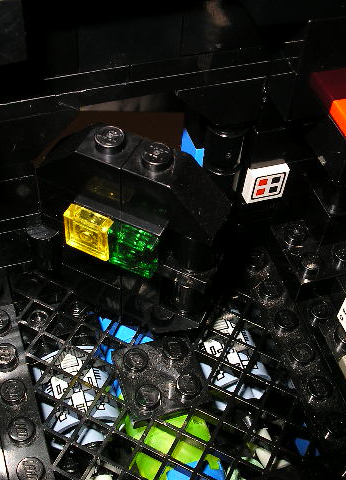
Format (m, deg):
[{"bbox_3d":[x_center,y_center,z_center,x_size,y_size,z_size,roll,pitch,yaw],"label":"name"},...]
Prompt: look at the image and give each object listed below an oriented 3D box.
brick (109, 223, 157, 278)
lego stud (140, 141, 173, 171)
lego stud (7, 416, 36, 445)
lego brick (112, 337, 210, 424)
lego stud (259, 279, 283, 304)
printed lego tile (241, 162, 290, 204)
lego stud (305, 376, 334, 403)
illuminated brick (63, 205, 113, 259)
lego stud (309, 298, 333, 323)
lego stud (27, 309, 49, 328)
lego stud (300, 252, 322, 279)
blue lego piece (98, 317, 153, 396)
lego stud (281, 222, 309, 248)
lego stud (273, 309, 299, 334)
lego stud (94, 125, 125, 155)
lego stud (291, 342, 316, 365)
[{"bbox_3d":[-0.006,0.002,0.114,0.008,0.008,0.003,21,54,12],"label":"brick"},{"bbox_3d":[-0.002,-0.013,0.104,0.005,0.002,0.005,2,52,-3],"label":"lego stud"},{"bbox_3d":[-0.027,0.034,0.123,0.005,0.002,0.005,2,52,-3],"label":"lego stud"},{"bbox_3d":[-0.002,0.027,0.134,0.016,0.005,0.016,-13,54,-14],"label":"lego brick"},{"bbox_3d":[0.021,0.011,0.146,0.005,0.002,0.005,2,52,-3],"label":"lego stud"},{"bbox_3d":[0.019,-0.012,0.143,0.008,0.008,0.003,-13,54,-14],"label":"printed lego tile"},{"bbox_3d":[0.028,0.029,0.133,0.005,0.002,0.005,2,52,-3],"label":"lego stud"},{"bbox_3d":[-0.014,-0.001,0.116,0.008,0.008,0.003,21,54,12],"label":"illuminated brick"},{"bbox_3d":[0.031,0.015,0.142,0.005,0.002,0.005,2,52,-3],"label":"lego stud"},{"bbox_3d":[-0.032,0.019,0.164,0.005,0.002,0.005,2,52,-3],"label":"lego stud"},{"bbox_3d":[0.028,0.005,0.142,0.005,0.002,0.005,-13,54,-14],"label":"lego stud"},{"bbox_3d":[-0.011,0.026,0.153,0.010,0.010,0.015,-13,54,-14],"label":"blue lego piece"},{"bbox_3d":[0.027,-0.001,0.149,0.005,0.002,0.005,-13,54,-14],"label":"lego stud"},{"bbox_3d":[0.023,0.017,0.140,0.005,0.002,0.005,2,52,-3],"label":"lego stud"},{"bbox_3d":[-0.010,-0.015,0.106,0.005,0.002,0.005,2,52,-3],"label":"lego stud"},{"bbox_3d":[0.026,0.023,0.136,0.005,0.002,0.005,2,52,-3],"label":"lego stud"}]

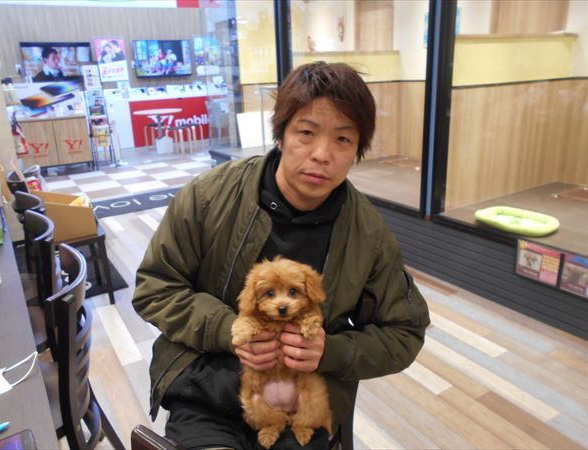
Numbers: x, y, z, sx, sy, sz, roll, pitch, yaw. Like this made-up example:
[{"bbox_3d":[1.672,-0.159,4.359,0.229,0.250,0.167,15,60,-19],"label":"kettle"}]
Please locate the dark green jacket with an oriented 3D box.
[{"bbox_3d":[-0.026,0.118,0.945,0.600,0.540,0.430,-2,18,0],"label":"dark green jacket"}]

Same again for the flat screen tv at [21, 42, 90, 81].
[{"bbox_3d":[-4.494,-3.115,8.595,1.200,0.710,0.080,-14,21,-31],"label":"flat screen tv"}]

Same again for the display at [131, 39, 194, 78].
[{"bbox_3d":[-2.765,-3.548,9.647,1.230,0.720,0.080,-14,21,-31],"label":"display"}]

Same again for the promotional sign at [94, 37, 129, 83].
[{"bbox_3d":[-3.639,-3.308,9.097,0.550,0.800,0.030,-14,21,-31],"label":"promotional sign"}]

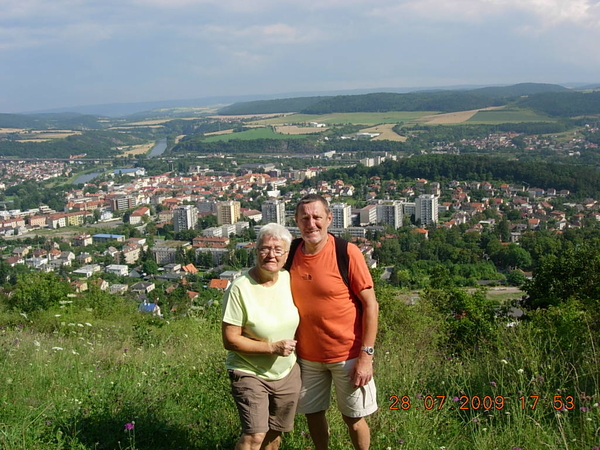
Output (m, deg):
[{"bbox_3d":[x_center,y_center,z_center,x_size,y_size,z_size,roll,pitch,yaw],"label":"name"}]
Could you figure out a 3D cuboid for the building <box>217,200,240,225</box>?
[{"bbox_3d":[-81.950,-12.080,775.790,18.300,29.500,18.800,4,12,28],"label":"building"}]

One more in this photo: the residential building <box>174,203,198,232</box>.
[{"bbox_3d":[-129.710,-6.250,757.790,18.300,29.500,18.800,4,12,28],"label":"residential building"}]

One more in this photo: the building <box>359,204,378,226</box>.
[{"bbox_3d":[76.600,-9.830,728.700,10.200,17.900,29.000,2,11,24],"label":"building"}]

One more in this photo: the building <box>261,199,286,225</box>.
[{"bbox_3d":[-28.880,-12.580,754.790,18.300,29.500,18.800,4,12,28],"label":"building"}]

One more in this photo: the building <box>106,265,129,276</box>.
[{"bbox_3d":[-150.180,38.630,542.360,13.000,7.500,11.300,0,11,11],"label":"building"}]

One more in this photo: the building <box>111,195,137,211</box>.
[{"bbox_3d":[-247.190,-27.970,925.380,28.000,18.500,15.500,1,11,19],"label":"building"}]

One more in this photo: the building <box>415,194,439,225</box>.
[{"bbox_3d":[140.100,-16.850,728.800,18.500,29.500,19.000,3,12,27],"label":"building"}]

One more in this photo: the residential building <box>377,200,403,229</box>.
[{"bbox_3d":[93.920,-9.470,690.680,19.500,29.500,20.500,3,12,27],"label":"residential building"}]

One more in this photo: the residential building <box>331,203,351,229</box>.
[{"bbox_3d":[43.370,-7.130,696.550,17.300,29.500,18.800,4,12,28],"label":"residential building"}]

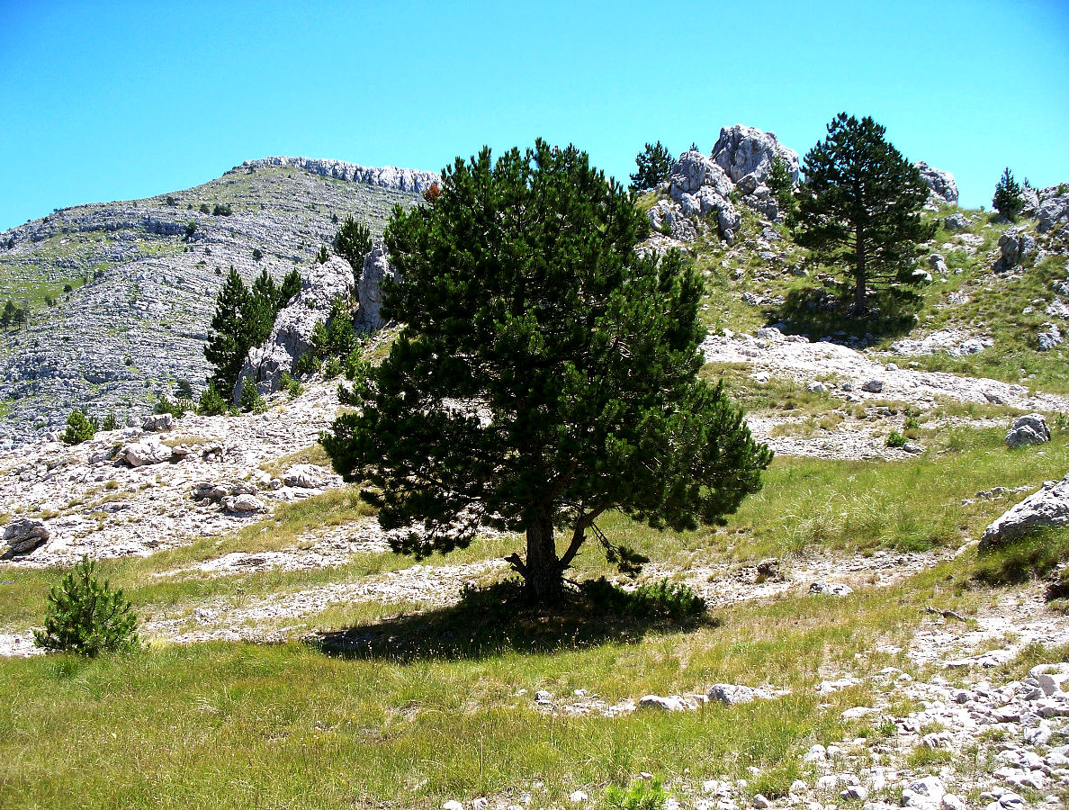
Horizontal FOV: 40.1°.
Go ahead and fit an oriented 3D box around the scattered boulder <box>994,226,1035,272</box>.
[{"bbox_3d":[15.048,-4.870,46.000,1.327,1.412,1.062,-1,-2,18],"label":"scattered boulder"}]

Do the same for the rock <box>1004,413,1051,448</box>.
[{"bbox_3d":[9.089,0.481,27.000,0.862,0.646,0.689,-1,-2,19],"label":"rock"}]

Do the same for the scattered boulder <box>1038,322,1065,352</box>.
[{"bbox_3d":[12.672,-1.668,36.000,0.663,0.707,0.563,-1,-2,19],"label":"scattered boulder"}]

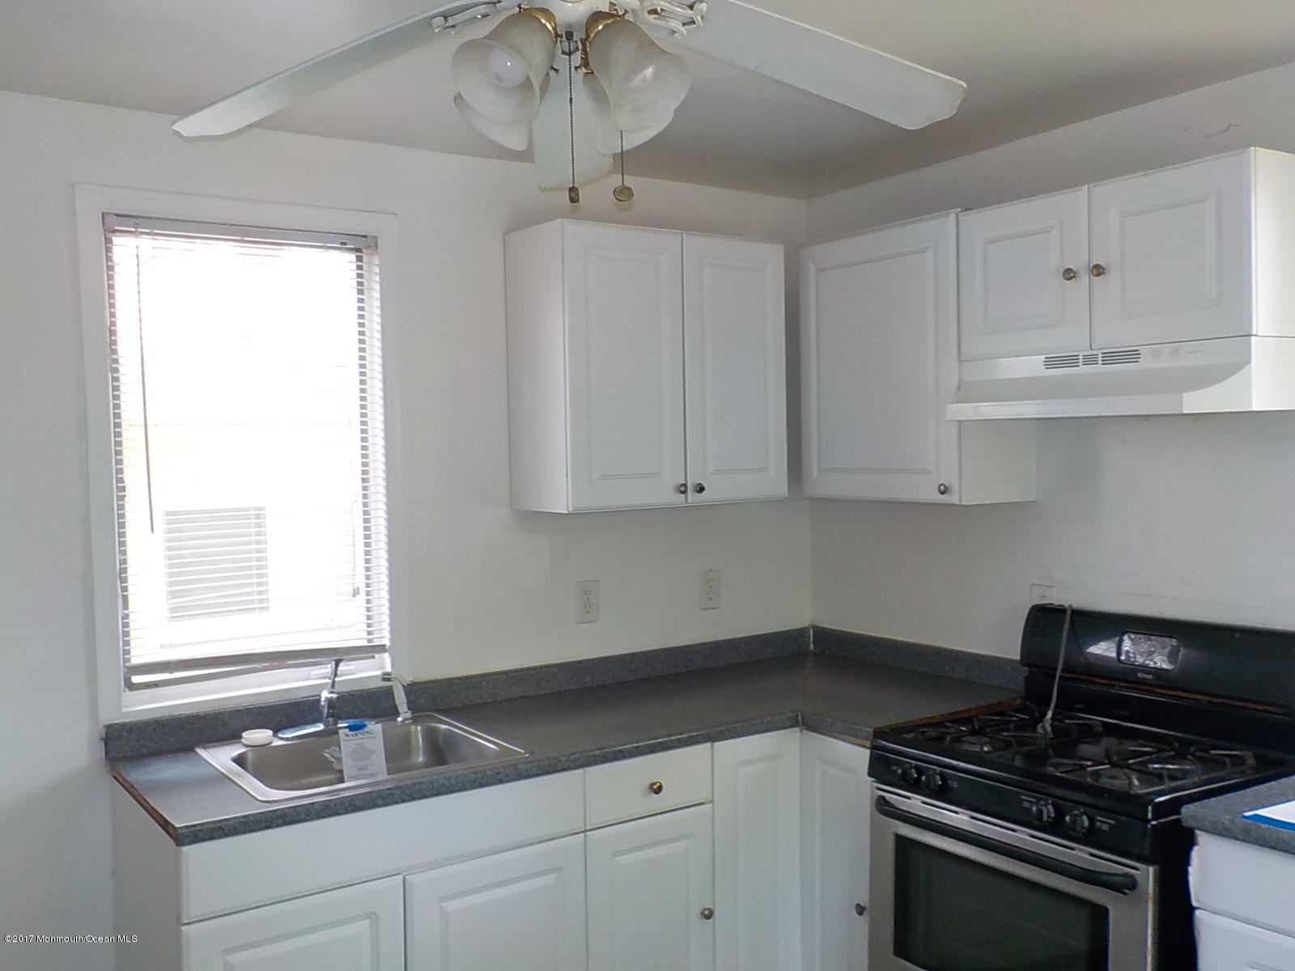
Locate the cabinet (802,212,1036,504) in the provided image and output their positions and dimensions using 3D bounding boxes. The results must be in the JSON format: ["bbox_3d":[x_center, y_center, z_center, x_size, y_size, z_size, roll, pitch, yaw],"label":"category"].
[{"bbox_3d":[0.767,-0.339,3.227,0.313,0.762,0.591,-3,3,-35],"label":"cabinet"}]

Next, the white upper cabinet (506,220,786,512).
[{"bbox_3d":[0.011,-0.328,3.267,0.754,0.768,0.313,-2,3,-33],"label":"white upper cabinet"}]

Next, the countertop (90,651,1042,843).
[{"bbox_3d":[-0.092,0.635,2.876,2.197,0.045,0.893,-2,3,-33],"label":"countertop"}]

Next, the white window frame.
[{"bbox_3d":[-0.996,-0.082,2.827,0.773,1.255,0.090,-2,3,-33],"label":"white window frame"}]

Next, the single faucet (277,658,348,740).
[{"bbox_3d":[-0.787,0.535,2.807,0.232,0.183,0.180,-2,2,-25],"label":"single faucet"}]

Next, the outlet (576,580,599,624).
[{"bbox_3d":[-0.175,0.348,3.343,0.073,0.120,0.010,-2,3,-33],"label":"outlet"}]

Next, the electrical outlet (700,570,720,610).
[{"bbox_3d":[0.206,0.335,3.591,0.073,0.120,0.010,-2,3,-33],"label":"electrical outlet"}]

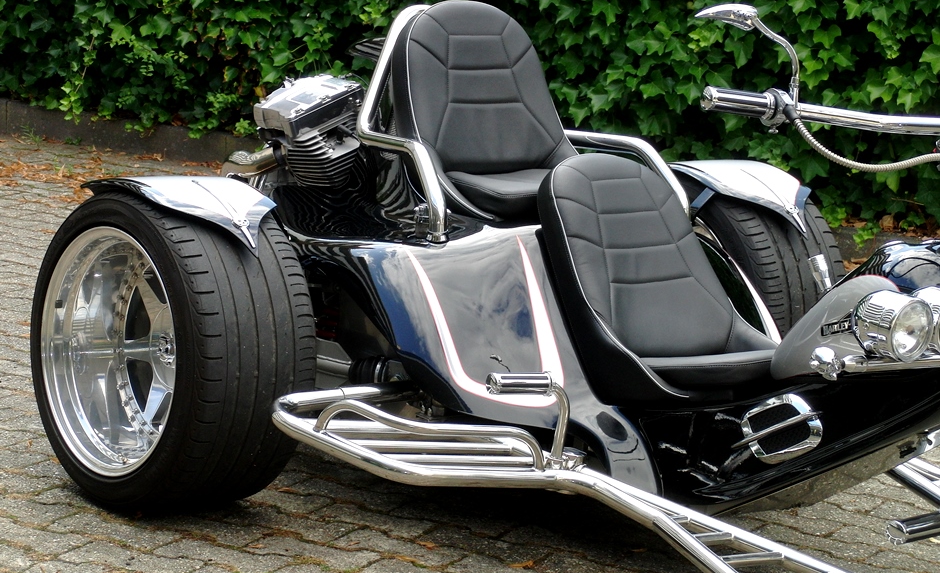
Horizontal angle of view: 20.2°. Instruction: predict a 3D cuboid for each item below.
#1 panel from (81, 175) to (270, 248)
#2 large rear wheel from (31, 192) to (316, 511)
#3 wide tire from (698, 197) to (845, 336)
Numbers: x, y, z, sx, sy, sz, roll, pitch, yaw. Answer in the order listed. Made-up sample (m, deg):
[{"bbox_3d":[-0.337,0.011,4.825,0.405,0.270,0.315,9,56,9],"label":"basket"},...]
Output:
[{"bbox_3d":[-0.549,-0.155,5.226,0.310,0.140,0.475,-4,15,-39],"label":"panel"},{"bbox_3d":[-0.605,0.123,5.319,0.294,0.661,0.661,-4,15,-39],"label":"large rear wheel"},{"bbox_3d":[0.580,0.037,6.290,0.294,0.661,0.661,-4,15,-39],"label":"wide tire"}]

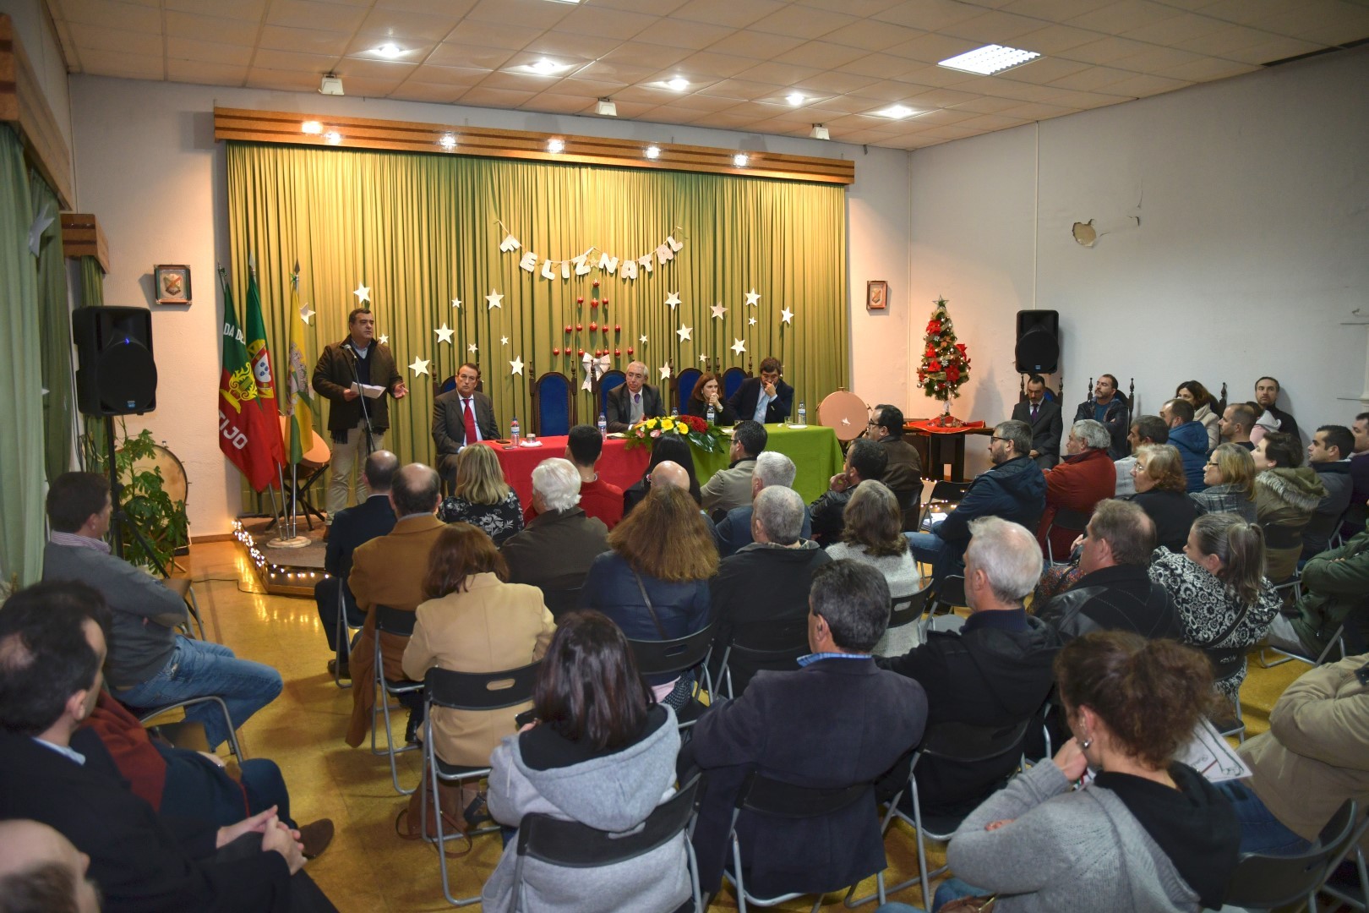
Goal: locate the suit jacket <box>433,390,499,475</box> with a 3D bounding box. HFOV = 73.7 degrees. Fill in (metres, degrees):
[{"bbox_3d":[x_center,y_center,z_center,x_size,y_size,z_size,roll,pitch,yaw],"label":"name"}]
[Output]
[{"bbox_3d":[-1.665,-0.180,7.099,0.550,0.660,0.380,-4,9,-24],"label":"suit jacket"}]

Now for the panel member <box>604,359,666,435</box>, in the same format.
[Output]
[{"bbox_3d":[-0.361,-0.158,7.848,0.540,1.280,0.750,-2,9,-9],"label":"panel member"}]

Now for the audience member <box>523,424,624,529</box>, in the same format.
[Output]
[{"bbox_3d":[-0.597,0.444,5.193,0.520,1.270,0.800,-4,10,-22],"label":"audience member"}]

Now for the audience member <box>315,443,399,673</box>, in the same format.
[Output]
[{"bbox_3d":[-1.580,0.559,4.698,0.570,1.230,0.760,-6,10,-29],"label":"audience member"}]

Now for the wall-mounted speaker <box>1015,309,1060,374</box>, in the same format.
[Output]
[{"bbox_3d":[3.716,-1.205,9.603,0.410,0.670,0.380,2,9,18],"label":"wall-mounted speaker"}]

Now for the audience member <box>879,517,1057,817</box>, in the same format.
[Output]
[{"bbox_3d":[0.701,0.782,2.812,0.560,1.290,0.820,-5,10,-24],"label":"audience member"}]

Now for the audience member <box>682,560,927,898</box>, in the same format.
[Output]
[{"bbox_3d":[0.214,0.829,2.482,0.620,1.270,0.850,-4,9,-22],"label":"audience member"}]

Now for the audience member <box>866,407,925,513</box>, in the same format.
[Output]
[{"bbox_3d":[1.269,0.278,6.464,0.520,1.318,0.780,-6,10,-33],"label":"audience member"}]

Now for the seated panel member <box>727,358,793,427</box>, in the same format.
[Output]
[{"bbox_3d":[0.703,-0.251,8.402,0.580,1.280,0.750,-3,9,-16],"label":"seated panel member"}]

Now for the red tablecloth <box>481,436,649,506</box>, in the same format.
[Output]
[{"bbox_3d":[-0.784,0.229,6.768,1.380,0.700,0.740,-5,9,-28],"label":"red tablecloth"}]

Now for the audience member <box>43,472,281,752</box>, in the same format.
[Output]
[{"bbox_3d":[-1.910,0.679,3.408,0.820,1.290,0.550,-6,10,-36],"label":"audience member"}]

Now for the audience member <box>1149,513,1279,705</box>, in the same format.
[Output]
[{"bbox_3d":[1.659,0.737,3.230,0.520,1.180,0.750,-7,10,-36],"label":"audience member"}]

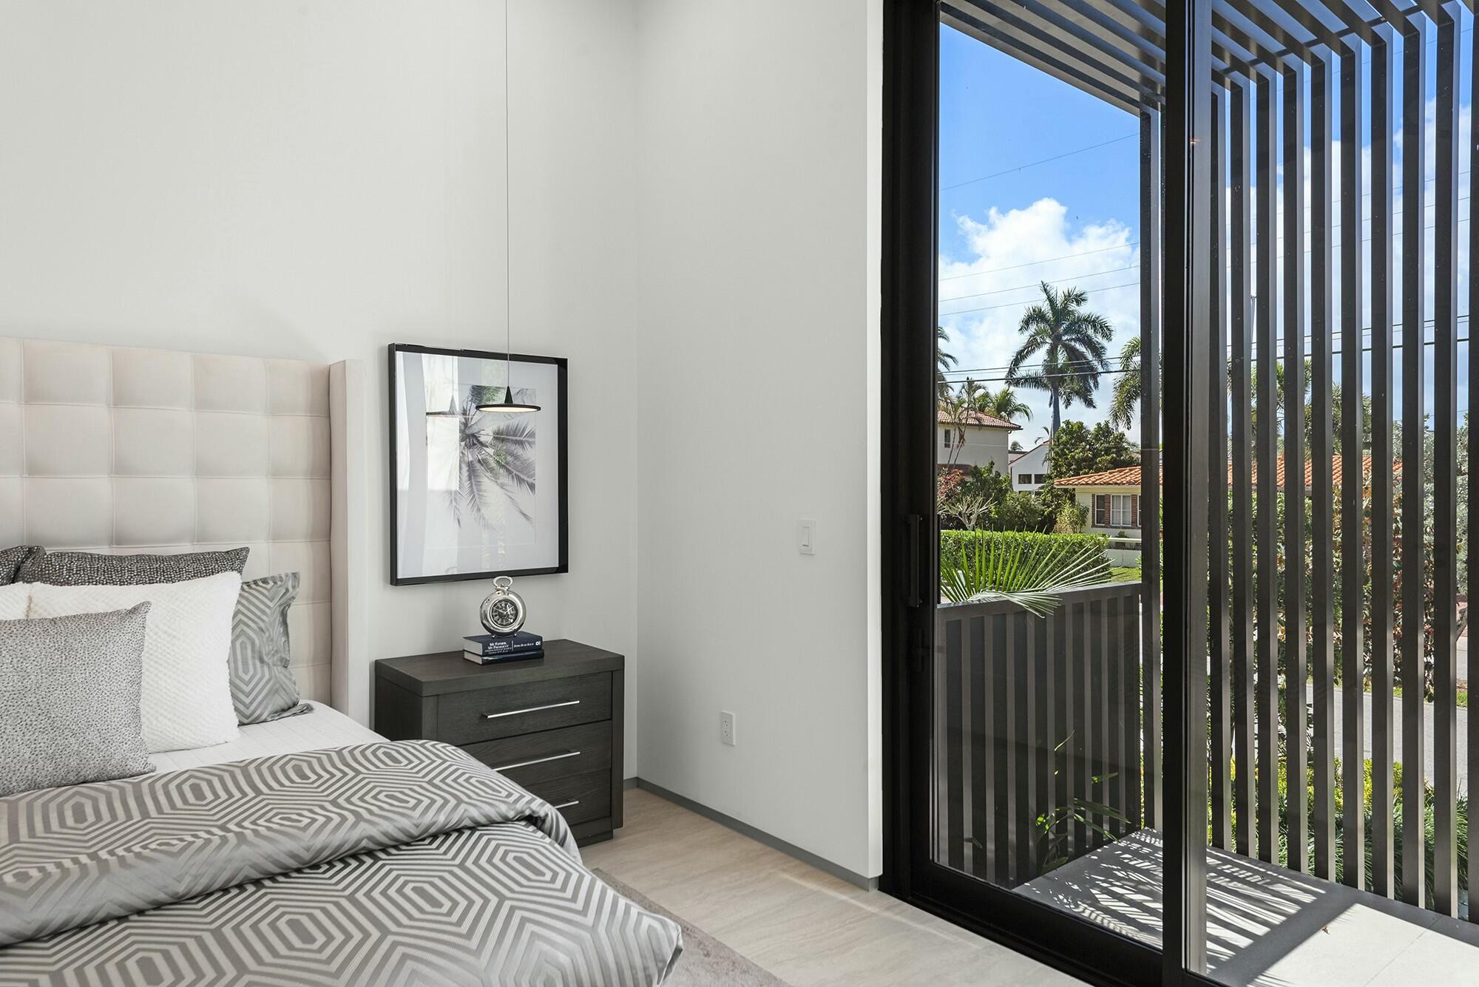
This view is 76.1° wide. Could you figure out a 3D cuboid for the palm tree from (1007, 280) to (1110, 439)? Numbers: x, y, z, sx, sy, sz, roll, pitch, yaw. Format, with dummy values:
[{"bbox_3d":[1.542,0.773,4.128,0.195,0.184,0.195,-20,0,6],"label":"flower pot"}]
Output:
[{"bbox_3d":[18.319,-4.748,54.000,6.200,14.600,6.200,0,1,19],"label":"palm tree"}]

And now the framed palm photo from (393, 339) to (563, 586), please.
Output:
[{"bbox_3d":[-0.950,-0.102,3.514,0.673,0.841,0.045,-1,1,-39],"label":"framed palm photo"}]

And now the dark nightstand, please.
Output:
[{"bbox_3d":[-0.836,0.915,3.352,0.736,0.660,0.449,-1,1,-39],"label":"dark nightstand"}]

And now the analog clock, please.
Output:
[{"bbox_3d":[-0.850,0.406,3.405,0.158,0.214,0.065,0,1,-30],"label":"analog clock"}]

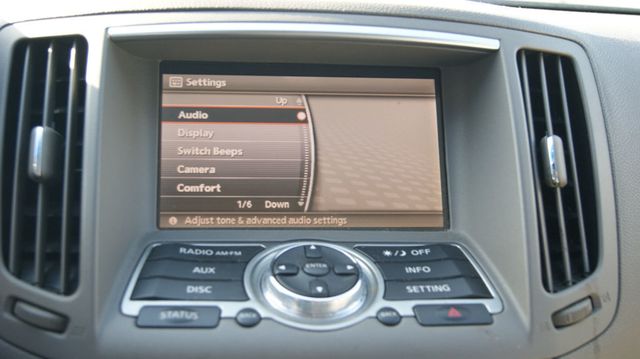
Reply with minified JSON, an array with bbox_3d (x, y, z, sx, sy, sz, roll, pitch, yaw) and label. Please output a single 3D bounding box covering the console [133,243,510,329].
[{"bbox_3d":[-0.004,0.049,0.374,0.177,0.019,0.069,0,30,-6],"label":"console"}]

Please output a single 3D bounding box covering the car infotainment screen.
[{"bbox_3d":[-0.009,-0.019,0.428,0.158,0.092,0.012,0,-14,-6],"label":"car infotainment screen"}]

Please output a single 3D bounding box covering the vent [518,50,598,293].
[{"bbox_3d":[0.123,-0.004,0.400,0.038,0.127,0.022,5,-20,-19],"label":"vent"}]

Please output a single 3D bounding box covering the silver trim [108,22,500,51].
[{"bbox_3d":[-0.007,-0.074,0.395,0.203,0.011,0.013,0,-14,-6],"label":"silver trim"}]

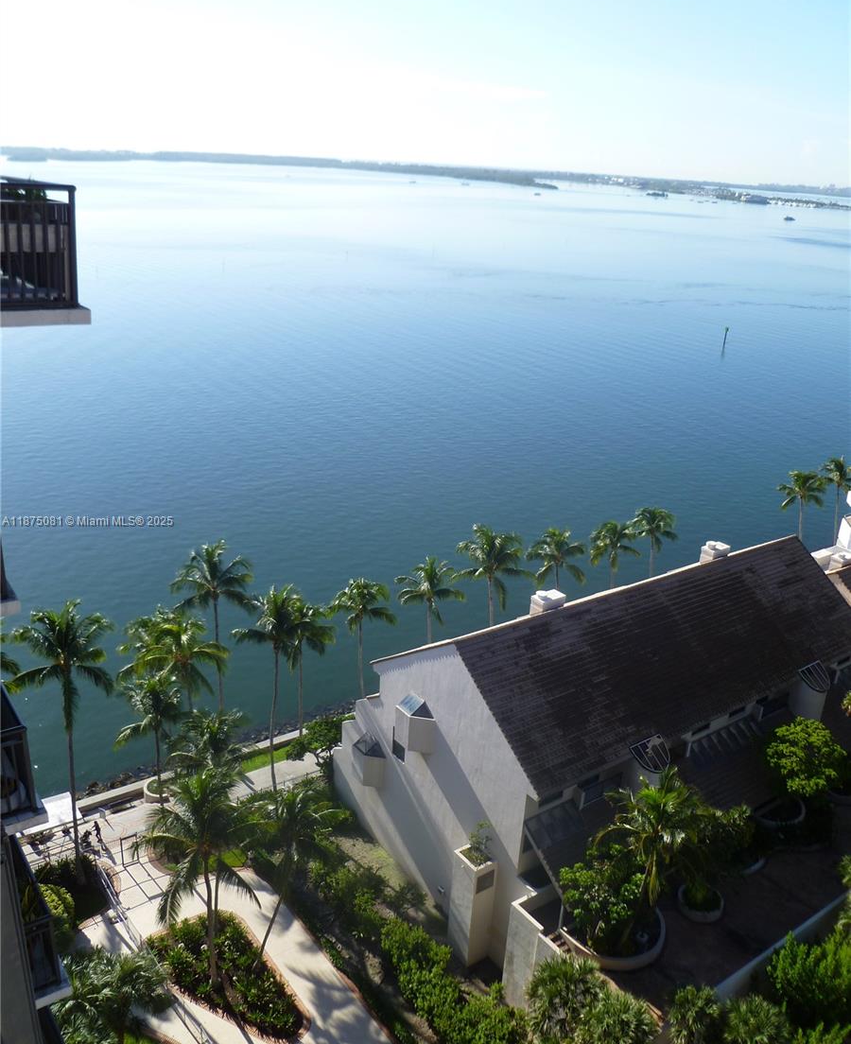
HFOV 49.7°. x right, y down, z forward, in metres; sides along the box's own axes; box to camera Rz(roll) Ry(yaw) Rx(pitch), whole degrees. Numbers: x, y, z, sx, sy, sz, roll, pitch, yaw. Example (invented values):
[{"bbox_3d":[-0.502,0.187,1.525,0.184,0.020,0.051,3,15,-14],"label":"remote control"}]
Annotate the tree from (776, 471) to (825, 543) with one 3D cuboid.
[{"bbox_3d":[42.107,0.750,104.682,5.520,12.880,5.520,3,21,0],"label":"tree"}]

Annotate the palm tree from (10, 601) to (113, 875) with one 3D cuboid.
[{"bbox_3d":[-21.329,13.815,55.050,5.880,18.750,5.880,3,21,0],"label":"palm tree"}]

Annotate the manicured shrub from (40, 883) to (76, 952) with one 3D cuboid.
[{"bbox_3d":[-22.002,23.135,53.692,2.500,2.300,2.500,3,21,0],"label":"manicured shrub"}]

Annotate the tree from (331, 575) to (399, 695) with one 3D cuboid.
[{"bbox_3d":[-4.854,10.489,71.590,5.200,12.660,5.200,3,21,0],"label":"tree"}]

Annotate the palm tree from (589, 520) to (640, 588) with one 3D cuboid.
[{"bbox_3d":[17.391,5.958,86.567,4.730,12.200,4.730,3,21,0],"label":"palm tree"}]

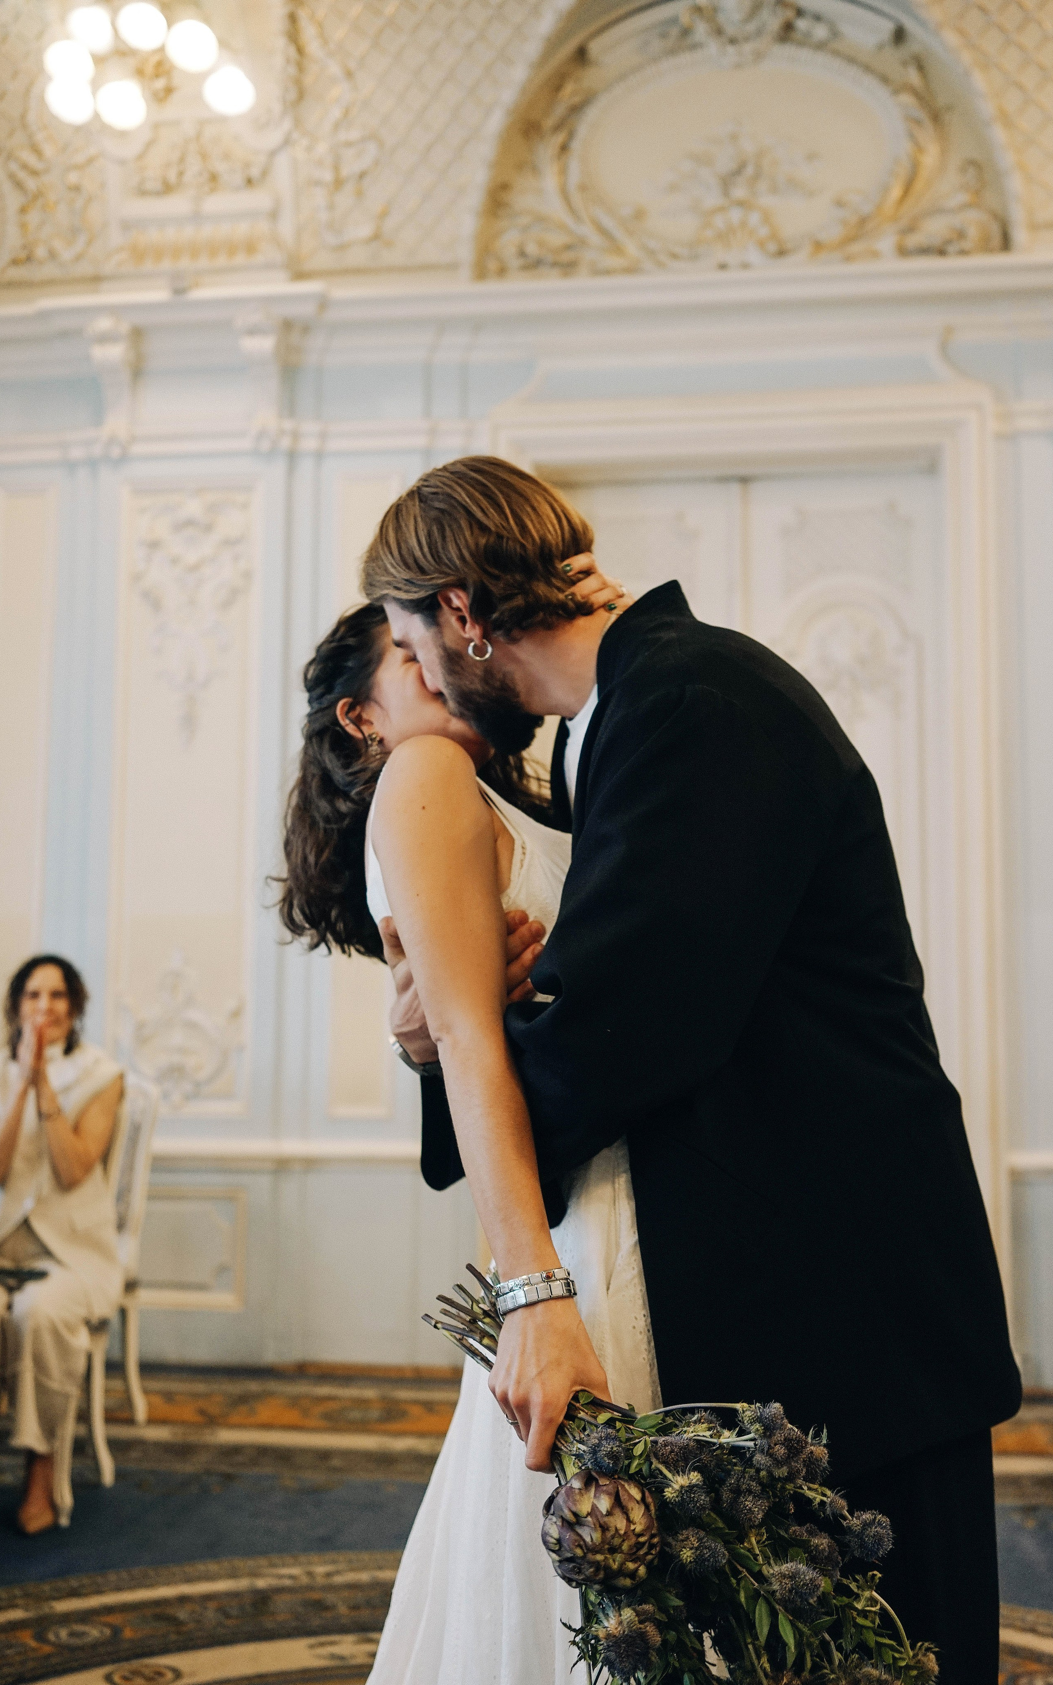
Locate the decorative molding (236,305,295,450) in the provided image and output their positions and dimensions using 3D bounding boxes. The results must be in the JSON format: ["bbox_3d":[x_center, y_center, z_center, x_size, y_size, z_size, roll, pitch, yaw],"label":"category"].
[{"bbox_3d":[-0.881,-1.544,5.506,0.130,0.445,0.170,0,-5,7],"label":"decorative molding"}]

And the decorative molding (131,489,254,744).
[{"bbox_3d":[-1.127,-0.763,5.526,0.394,0.851,0.050,0,-5,7],"label":"decorative molding"}]

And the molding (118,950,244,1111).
[{"bbox_3d":[-1.138,0.615,5.398,0.396,0.520,0.050,0,-5,7],"label":"molding"}]

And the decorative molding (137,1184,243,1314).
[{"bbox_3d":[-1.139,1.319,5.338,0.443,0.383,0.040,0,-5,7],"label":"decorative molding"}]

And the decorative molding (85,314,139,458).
[{"bbox_3d":[-1.410,-1.544,5.575,0.130,0.445,0.170,0,-5,7],"label":"decorative molding"}]

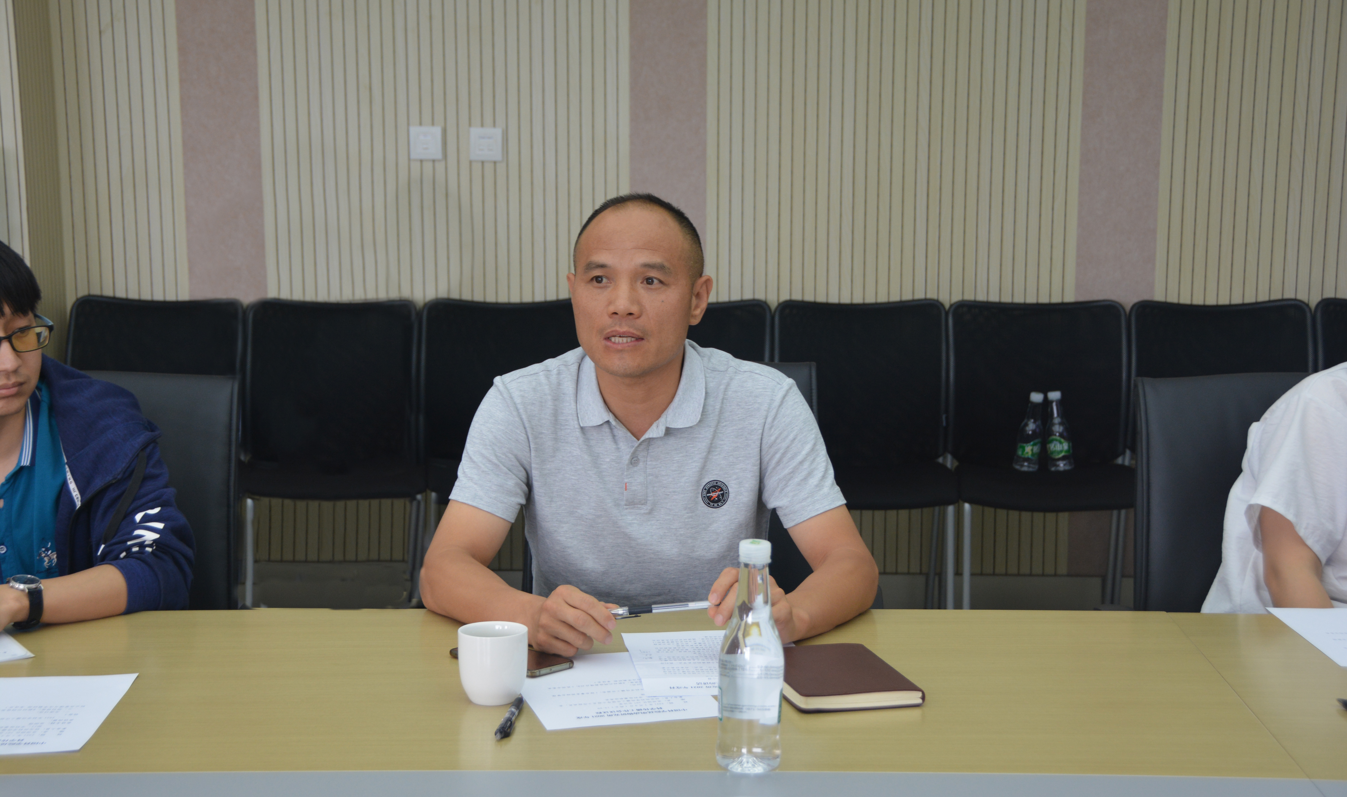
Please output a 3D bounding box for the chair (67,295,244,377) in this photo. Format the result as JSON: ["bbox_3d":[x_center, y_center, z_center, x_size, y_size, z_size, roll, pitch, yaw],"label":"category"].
[{"bbox_3d":[-1.330,0.183,5.799,0.465,0.860,0.580,-1,8,-4],"label":"chair"}]

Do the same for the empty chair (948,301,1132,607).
[{"bbox_3d":[0.942,0.197,5.723,0.465,0.860,0.580,1,8,5],"label":"empty chair"}]

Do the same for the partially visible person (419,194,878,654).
[{"bbox_3d":[-0.034,0.368,3.087,0.610,1.290,0.660,1,8,5],"label":"partially visible person"}]

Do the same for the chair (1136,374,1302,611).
[{"bbox_3d":[0.932,0.486,3.286,0.580,1.000,0.640,0,8,-3],"label":"chair"}]

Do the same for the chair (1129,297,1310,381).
[{"bbox_3d":[1.405,0.200,5.707,0.465,0.860,0.580,1,8,5],"label":"chair"}]

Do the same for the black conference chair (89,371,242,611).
[{"bbox_3d":[-0.894,0.484,3.286,0.580,1.000,0.640,0,8,3],"label":"black conference chair"}]

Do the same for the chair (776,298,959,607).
[{"bbox_3d":[0.488,0.194,5.738,0.465,0.860,0.580,0,8,2],"label":"chair"}]

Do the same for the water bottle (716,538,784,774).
[{"bbox_3d":[0.078,0.261,2.295,0.067,0.234,0.067,0,8,0],"label":"water bottle"}]

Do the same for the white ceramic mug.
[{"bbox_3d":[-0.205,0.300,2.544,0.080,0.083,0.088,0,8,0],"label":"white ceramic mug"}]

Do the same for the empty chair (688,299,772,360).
[{"bbox_3d":[0.036,0.192,5.753,0.465,0.860,0.580,0,8,0],"label":"empty chair"}]

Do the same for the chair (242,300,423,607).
[{"bbox_3d":[-0.872,0.186,5.784,0.465,0.860,0.580,-1,8,-4],"label":"chair"}]

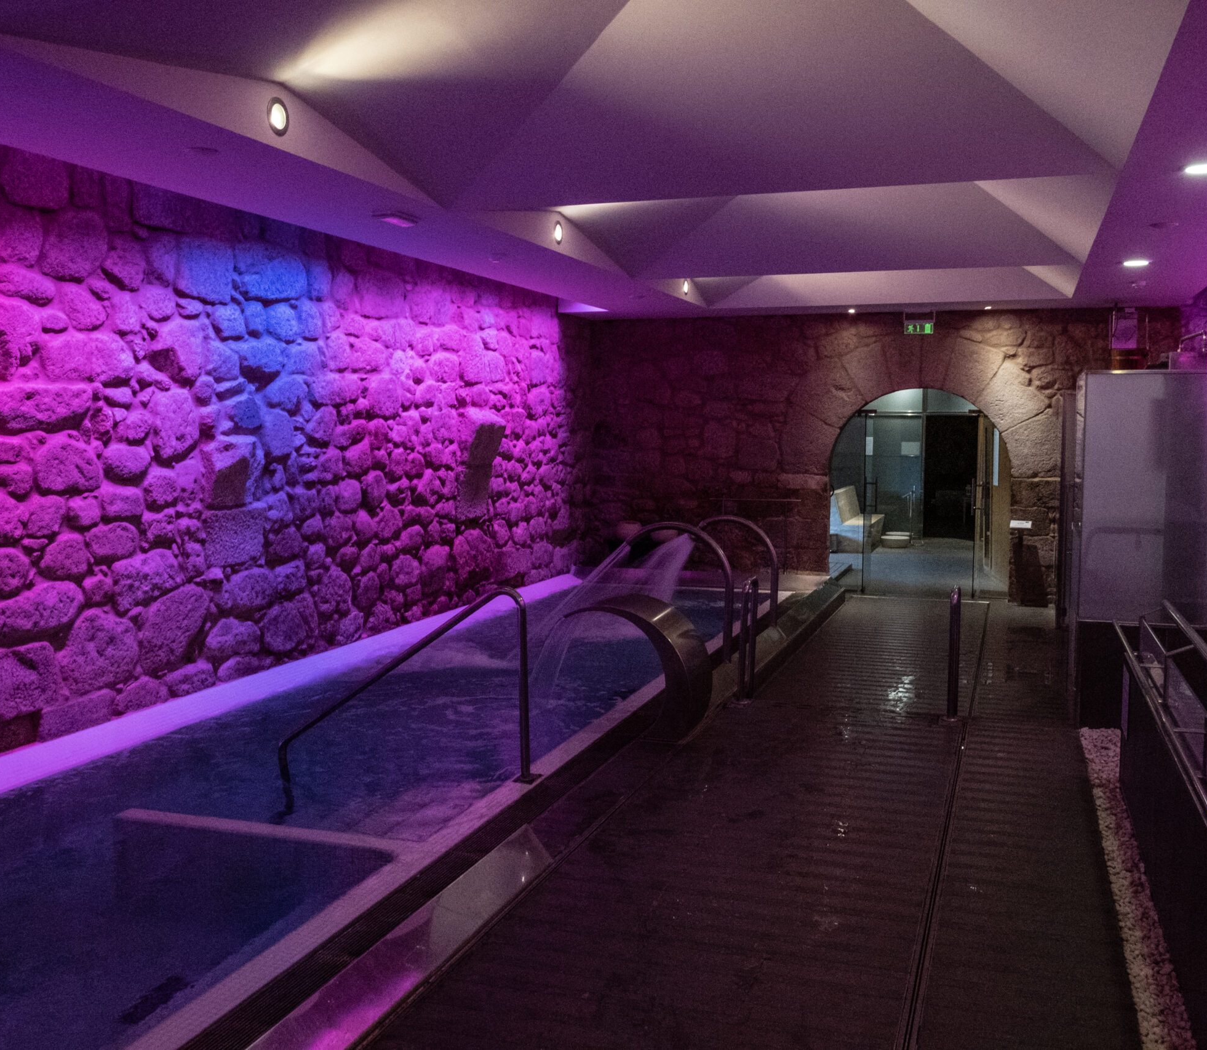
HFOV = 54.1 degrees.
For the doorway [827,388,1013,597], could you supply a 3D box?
[{"bbox_3d":[3.421,-0.363,12.788,1.879,2.205,0.420,2,5,20],"label":"doorway"}]

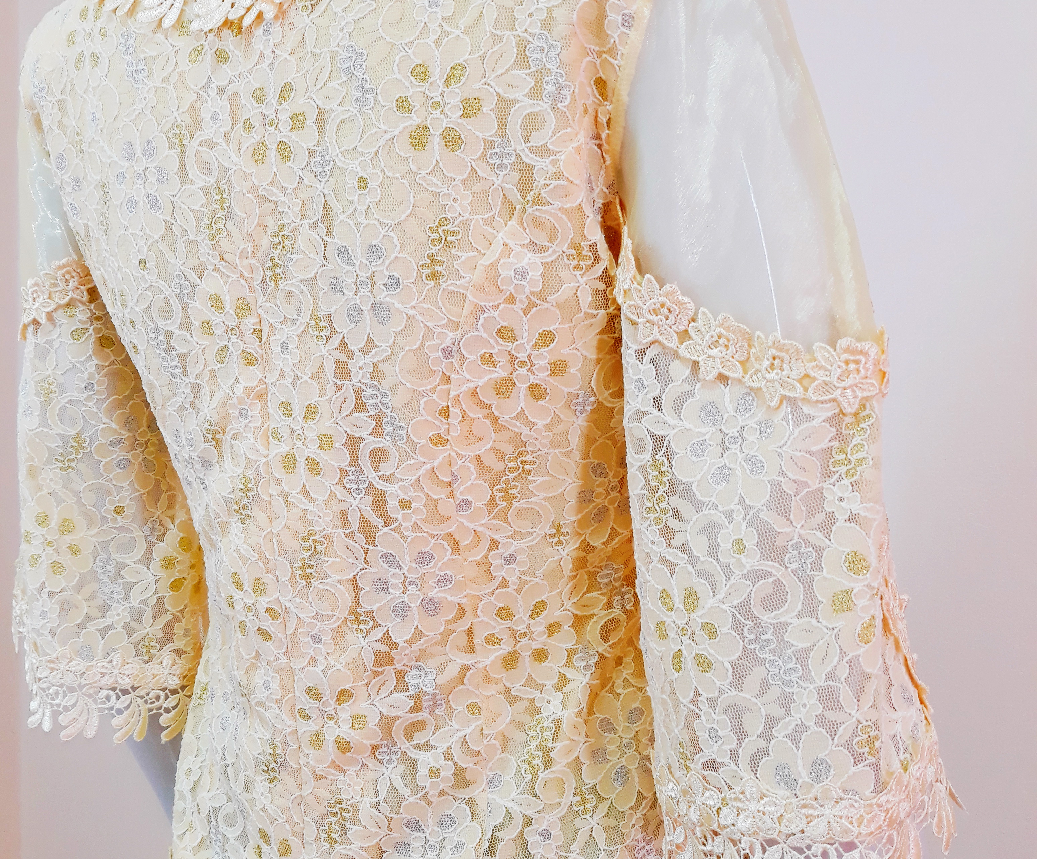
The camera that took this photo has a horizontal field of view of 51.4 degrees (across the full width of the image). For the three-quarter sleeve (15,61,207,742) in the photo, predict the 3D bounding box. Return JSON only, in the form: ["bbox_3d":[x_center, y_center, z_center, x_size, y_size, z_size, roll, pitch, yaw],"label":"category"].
[{"bbox_3d":[-0.271,-0.013,0.714,0.125,0.406,0.146,4,8,34],"label":"three-quarter sleeve"}]

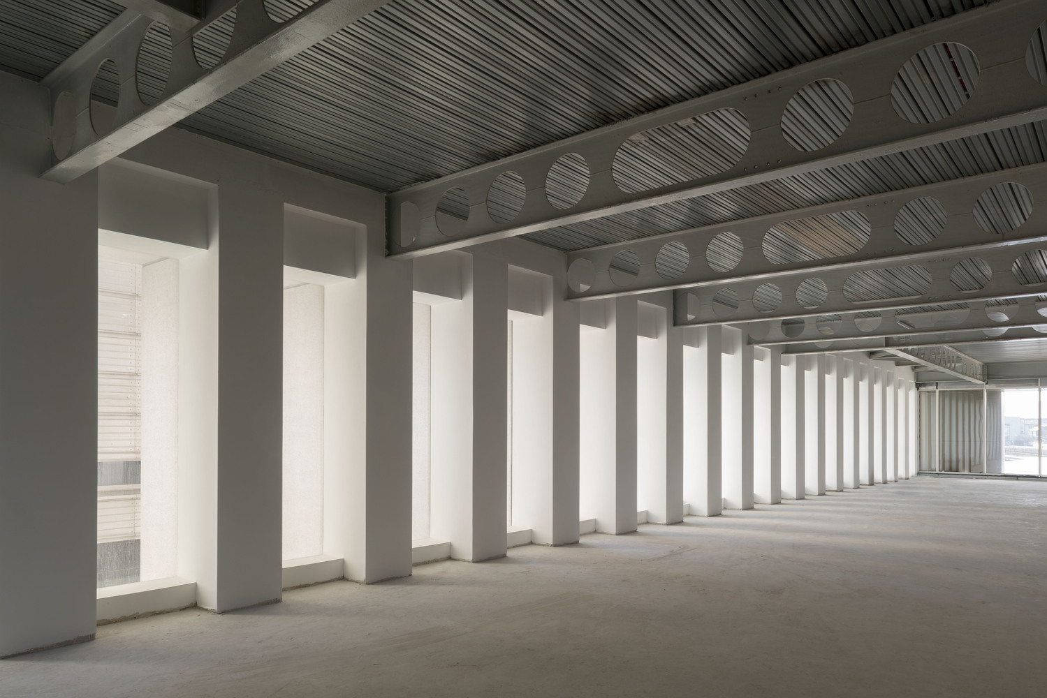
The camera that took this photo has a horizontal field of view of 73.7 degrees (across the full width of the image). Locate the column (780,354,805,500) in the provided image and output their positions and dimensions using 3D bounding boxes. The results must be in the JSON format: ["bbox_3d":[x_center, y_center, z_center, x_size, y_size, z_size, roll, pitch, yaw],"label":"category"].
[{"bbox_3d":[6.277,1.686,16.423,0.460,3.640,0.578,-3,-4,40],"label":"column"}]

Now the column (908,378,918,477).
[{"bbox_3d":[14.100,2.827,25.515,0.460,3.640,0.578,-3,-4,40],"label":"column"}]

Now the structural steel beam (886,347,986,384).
[{"bbox_3d":[11.674,0.268,19.200,0.250,0.670,12.447,-6,-9,40],"label":"structural steel beam"}]

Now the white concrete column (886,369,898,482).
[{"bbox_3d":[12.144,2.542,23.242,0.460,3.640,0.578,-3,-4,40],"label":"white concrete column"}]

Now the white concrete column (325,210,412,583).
[{"bbox_3d":[-1.644,0.565,7.410,0.725,3.664,0.592,-2,-3,41],"label":"white concrete column"}]

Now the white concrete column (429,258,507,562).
[{"bbox_3d":[-0.665,0.705,8.547,0.725,3.664,0.592,-2,-3,41],"label":"white concrete column"}]

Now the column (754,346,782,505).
[{"bbox_3d":[5.210,1.550,15.365,0.725,3.664,0.592,-2,-3,41],"label":"column"}]

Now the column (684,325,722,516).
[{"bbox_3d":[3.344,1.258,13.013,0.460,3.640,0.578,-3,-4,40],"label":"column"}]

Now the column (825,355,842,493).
[{"bbox_3d":[8.147,1.972,18.774,0.725,3.664,0.592,-2,-3,41],"label":"column"}]

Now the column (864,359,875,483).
[{"bbox_3d":[10.105,2.254,21.047,0.725,3.664,0.592,-2,-3,41],"label":"column"}]

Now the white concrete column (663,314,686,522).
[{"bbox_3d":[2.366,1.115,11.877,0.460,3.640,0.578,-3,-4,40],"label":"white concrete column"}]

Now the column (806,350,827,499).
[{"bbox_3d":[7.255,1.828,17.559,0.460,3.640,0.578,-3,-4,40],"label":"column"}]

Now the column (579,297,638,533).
[{"bbox_3d":[1.293,0.987,10.819,0.725,3.664,0.592,-2,-3,41],"label":"column"}]

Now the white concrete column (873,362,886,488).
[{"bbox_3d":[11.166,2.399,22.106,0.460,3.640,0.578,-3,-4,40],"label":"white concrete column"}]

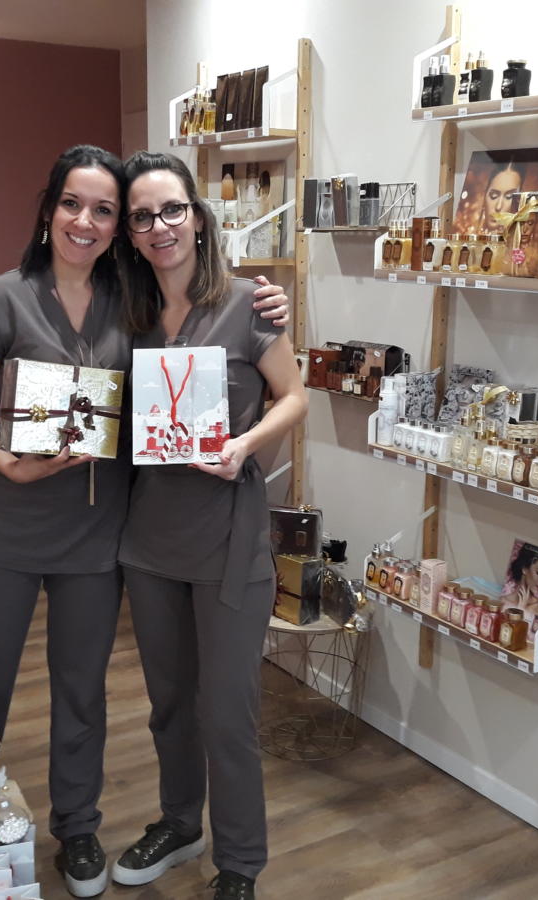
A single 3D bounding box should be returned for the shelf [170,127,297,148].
[{"bbox_3d":[-0.123,-1.108,3.347,0.150,0.024,0.622,-8,15,-35],"label":"shelf"}]

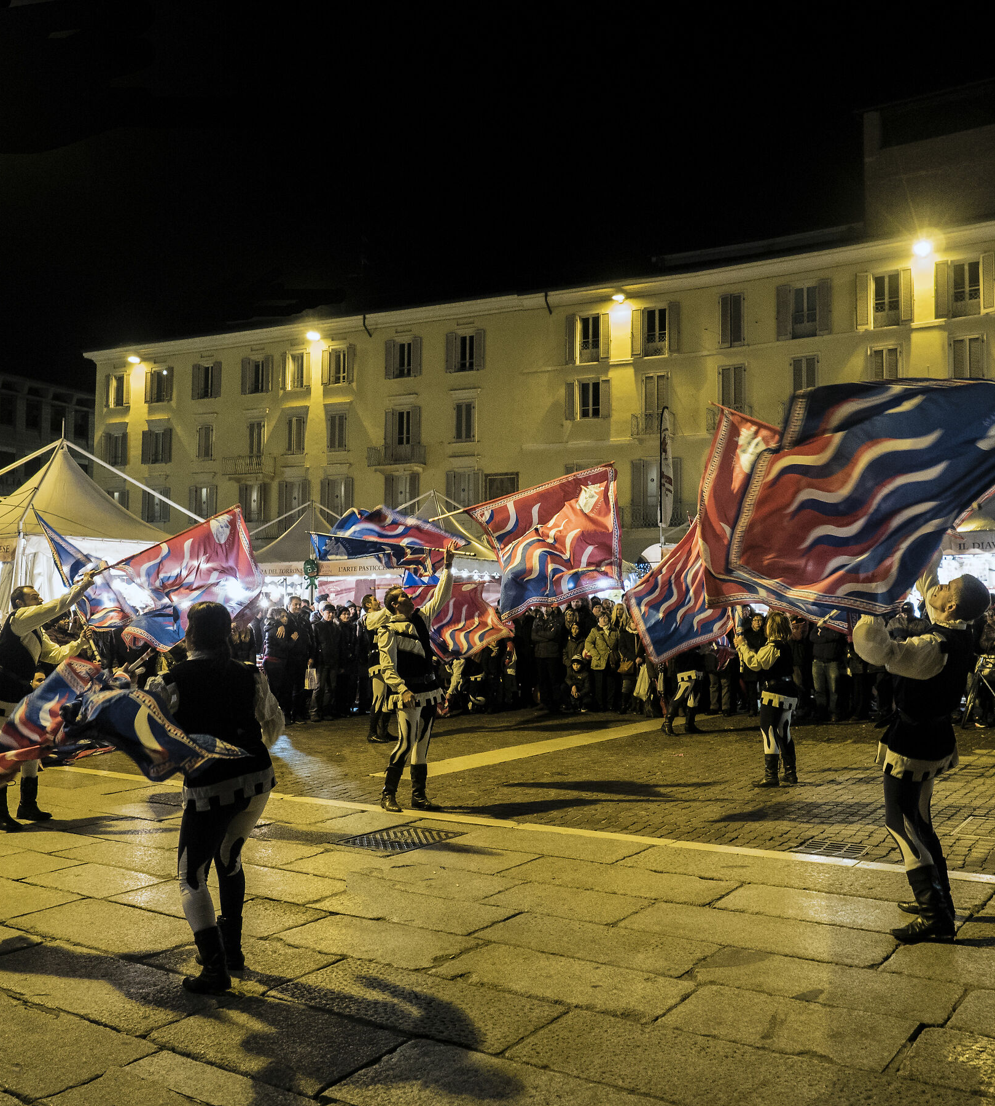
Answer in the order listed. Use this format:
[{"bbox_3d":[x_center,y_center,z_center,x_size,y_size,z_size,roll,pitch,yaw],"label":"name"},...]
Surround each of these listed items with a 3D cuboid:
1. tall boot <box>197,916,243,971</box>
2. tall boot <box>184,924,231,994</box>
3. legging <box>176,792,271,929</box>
[{"bbox_3d":[-1.228,1.712,4.562,0.235,0.260,0.105,-2,-4,28],"label":"tall boot"},{"bbox_3d":[-1.214,1.697,4.314,0.235,0.260,0.105,-1,-4,21],"label":"tall boot"},{"bbox_3d":[-1.188,1.317,4.420,0.300,0.640,0.340,-3,-5,44],"label":"legging"}]

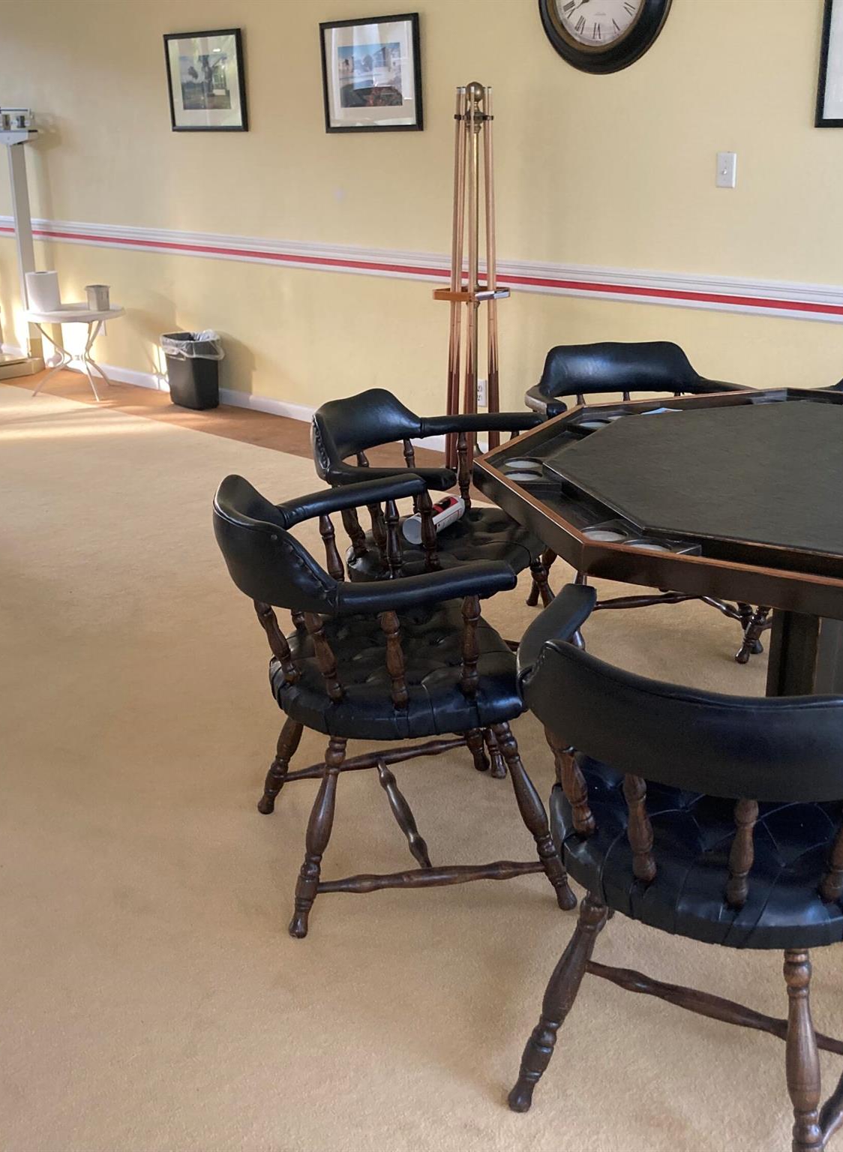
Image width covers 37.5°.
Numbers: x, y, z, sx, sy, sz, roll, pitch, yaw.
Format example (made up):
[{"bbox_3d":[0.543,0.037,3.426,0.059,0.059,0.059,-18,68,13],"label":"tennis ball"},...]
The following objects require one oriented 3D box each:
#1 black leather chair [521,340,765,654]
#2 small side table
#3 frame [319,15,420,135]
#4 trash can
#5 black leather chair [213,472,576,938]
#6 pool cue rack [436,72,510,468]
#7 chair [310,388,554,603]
[{"bbox_3d":[0.595,-0.225,3.460,0.625,0.766,0.590,-5,21,-10],"label":"black leather chair"},{"bbox_3d":[-1.829,-1.188,6.626,0.520,0.450,0.520,-1,20,0],"label":"small side table"},{"bbox_3d":[-0.210,-2.074,5.159,0.575,0.440,0.025,18,27,41],"label":"frame"},{"bbox_3d":[-1.167,-1.057,6.378,0.290,0.356,0.205,18,27,41],"label":"trash can"},{"bbox_3d":[-0.068,0.191,2.366,0.590,0.766,0.625,-6,21,-14],"label":"black leather chair"},{"bbox_3d":[0.207,-1.098,4.778,0.310,1.500,0.310,-1,20,0],"label":"pool cue rack"},{"bbox_3d":[0.041,-0.038,2.980,0.590,0.766,0.625,8,22,23],"label":"chair"}]

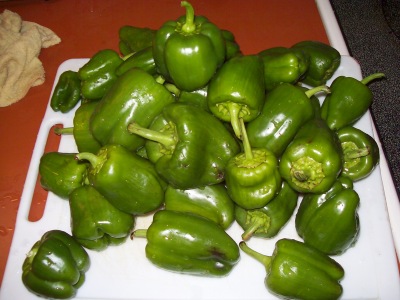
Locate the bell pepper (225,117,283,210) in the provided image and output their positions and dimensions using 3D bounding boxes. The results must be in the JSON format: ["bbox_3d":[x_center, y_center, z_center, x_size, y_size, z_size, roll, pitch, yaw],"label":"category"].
[{"bbox_3d":[0.060,0.018,0.466,0.062,0.098,0.062,-7,44,4],"label":"bell pepper"}]

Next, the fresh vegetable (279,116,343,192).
[{"bbox_3d":[0.135,0.007,0.498,0.068,0.068,0.092,7,37,6],"label":"fresh vegetable"}]

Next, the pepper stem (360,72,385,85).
[{"bbox_3d":[0.220,-0.090,0.529,0.030,0.010,0.010,-21,62,5],"label":"pepper stem"}]

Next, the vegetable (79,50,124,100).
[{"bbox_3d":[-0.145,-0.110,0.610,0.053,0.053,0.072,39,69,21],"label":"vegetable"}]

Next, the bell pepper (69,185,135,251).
[{"bbox_3d":[-0.113,0.070,0.468,0.066,0.060,0.086,-19,77,-7],"label":"bell pepper"}]

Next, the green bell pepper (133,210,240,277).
[{"bbox_3d":[-0.015,0.100,0.453,0.116,0.057,0.062,11,62,9],"label":"green bell pepper"}]

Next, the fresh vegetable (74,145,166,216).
[{"bbox_3d":[-0.094,0.031,0.500,0.110,0.068,0.068,37,64,-15],"label":"fresh vegetable"}]

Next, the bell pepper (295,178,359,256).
[{"bbox_3d":[0.153,0.079,0.500,0.068,0.070,0.086,35,98,19],"label":"bell pepper"}]

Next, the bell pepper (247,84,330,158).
[{"bbox_3d":[0.106,-0.035,0.506,0.064,0.064,0.108,41,81,21],"label":"bell pepper"}]

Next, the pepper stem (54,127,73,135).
[{"bbox_3d":[-0.187,-0.027,0.570,0.025,0.008,0.008,-3,61,0],"label":"pepper stem"}]

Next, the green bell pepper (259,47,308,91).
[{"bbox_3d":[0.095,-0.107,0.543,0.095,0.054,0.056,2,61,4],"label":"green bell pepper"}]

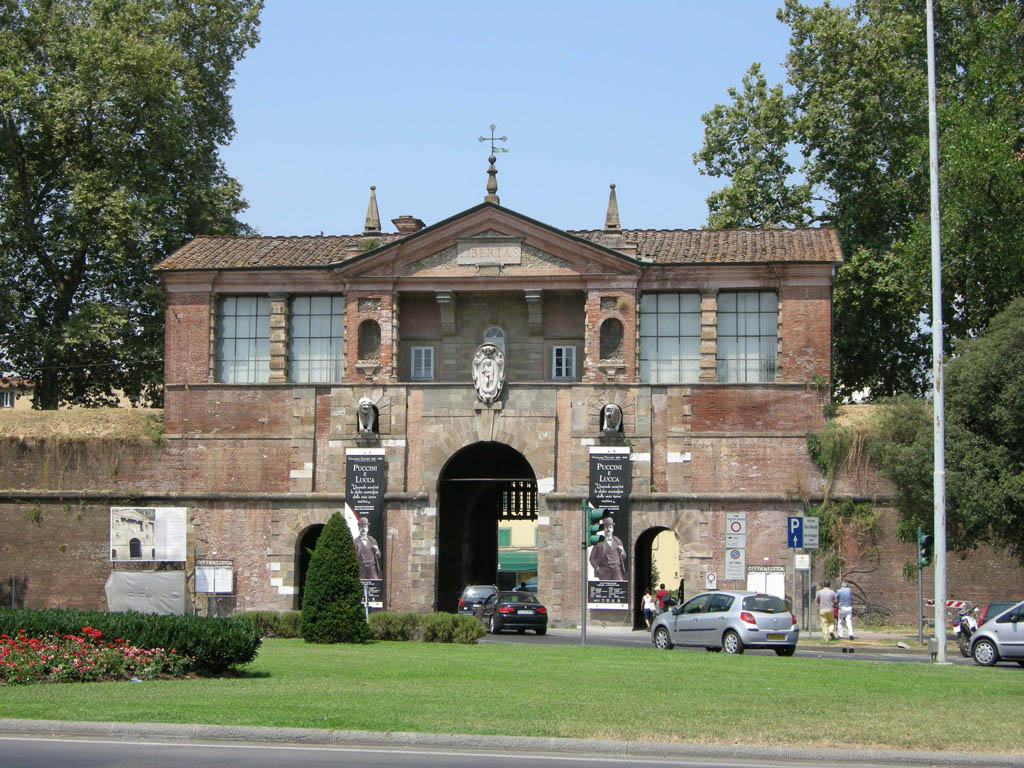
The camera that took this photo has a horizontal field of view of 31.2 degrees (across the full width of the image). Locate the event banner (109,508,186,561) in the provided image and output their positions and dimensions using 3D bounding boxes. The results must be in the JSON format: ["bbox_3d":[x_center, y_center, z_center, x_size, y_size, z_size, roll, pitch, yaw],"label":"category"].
[{"bbox_3d":[-13.615,5.647,68.751,2.927,2.029,0.080,0,-6,6],"label":"event banner"}]

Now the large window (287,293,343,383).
[{"bbox_3d":[-7.412,-1.725,69.539,2.239,3.443,0.200,0,-6,6],"label":"large window"}]

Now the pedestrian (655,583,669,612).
[{"bbox_3d":[5.414,8.116,66.406,0.500,1.740,0.400,0,-6,6],"label":"pedestrian"}]

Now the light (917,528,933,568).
[{"bbox_3d":[11.423,4.566,50.605,0.330,0.950,0.400,7,-9,-44],"label":"light"}]

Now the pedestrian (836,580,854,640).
[{"bbox_3d":[9.825,6.663,54.093,0.530,1.730,0.420,0,-6,6],"label":"pedestrian"}]

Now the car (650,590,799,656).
[{"bbox_3d":[4.925,5.625,43.243,1.720,1.490,3.980,4,-8,-32],"label":"car"}]

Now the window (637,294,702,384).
[{"bbox_3d":[5.845,-1.726,68.067,2.293,3.445,0.200,0,-6,6],"label":"window"}]

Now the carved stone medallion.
[{"bbox_3d":[-0.869,-0.392,68.542,1.223,2.332,0.500,0,-6,6],"label":"carved stone medallion"}]

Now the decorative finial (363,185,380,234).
[{"bbox_3d":[-5.415,-6.720,70.838,0.705,1.924,0.660,0,-6,6],"label":"decorative finial"}]

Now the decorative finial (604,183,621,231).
[{"bbox_3d":[3.828,-6.742,69.857,0.570,1.821,0.570,0,-6,6],"label":"decorative finial"}]

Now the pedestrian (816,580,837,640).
[{"bbox_3d":[9.134,6.570,53.099,0.550,1.753,0.450,0,-6,6],"label":"pedestrian"}]

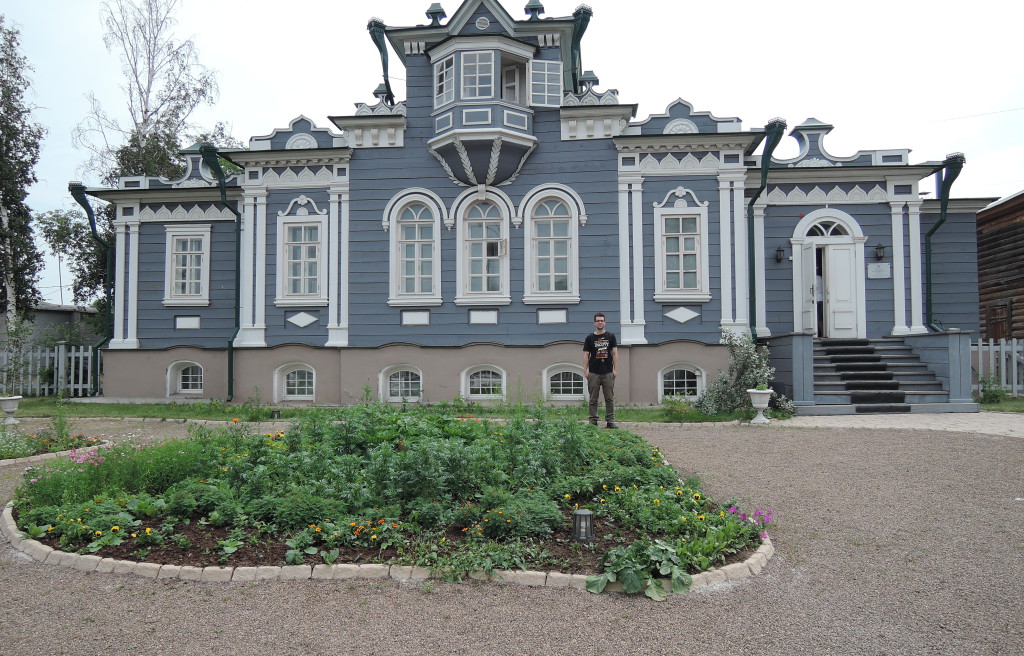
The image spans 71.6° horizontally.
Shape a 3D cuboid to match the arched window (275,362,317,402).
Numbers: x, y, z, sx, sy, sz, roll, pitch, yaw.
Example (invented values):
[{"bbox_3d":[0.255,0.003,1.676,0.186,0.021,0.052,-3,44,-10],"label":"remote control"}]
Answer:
[{"bbox_3d":[-4.841,1.228,16.064,0.982,0.894,0.320,0,-2,5],"label":"arched window"}]

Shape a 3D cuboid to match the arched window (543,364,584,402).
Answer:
[{"bbox_3d":[1.124,1.125,14.779,0.947,0.793,0.250,0,-3,5],"label":"arched window"}]

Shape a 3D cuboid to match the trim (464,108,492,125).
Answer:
[{"bbox_3d":[-0.755,-4.618,15.581,0.652,0.387,0.060,-1,-3,5],"label":"trim"}]

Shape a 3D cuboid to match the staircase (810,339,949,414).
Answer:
[{"bbox_3d":[6.785,0.881,13.844,2.418,1.391,2.650,0,-3,5],"label":"staircase"}]

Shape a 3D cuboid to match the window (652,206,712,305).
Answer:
[{"bbox_3d":[3.450,-1.474,14.426,1.112,1.930,0.160,0,-3,5],"label":"window"}]

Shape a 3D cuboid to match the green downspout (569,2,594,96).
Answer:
[{"bbox_3d":[1.514,-6.056,15.606,0.495,1.894,0.500,0,-2,5],"label":"green downspout"}]

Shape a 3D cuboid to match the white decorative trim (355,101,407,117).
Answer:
[{"bbox_3d":[-2.987,-5.040,16.372,1.254,0.373,0.120,0,-2,5],"label":"white decorative trim"}]

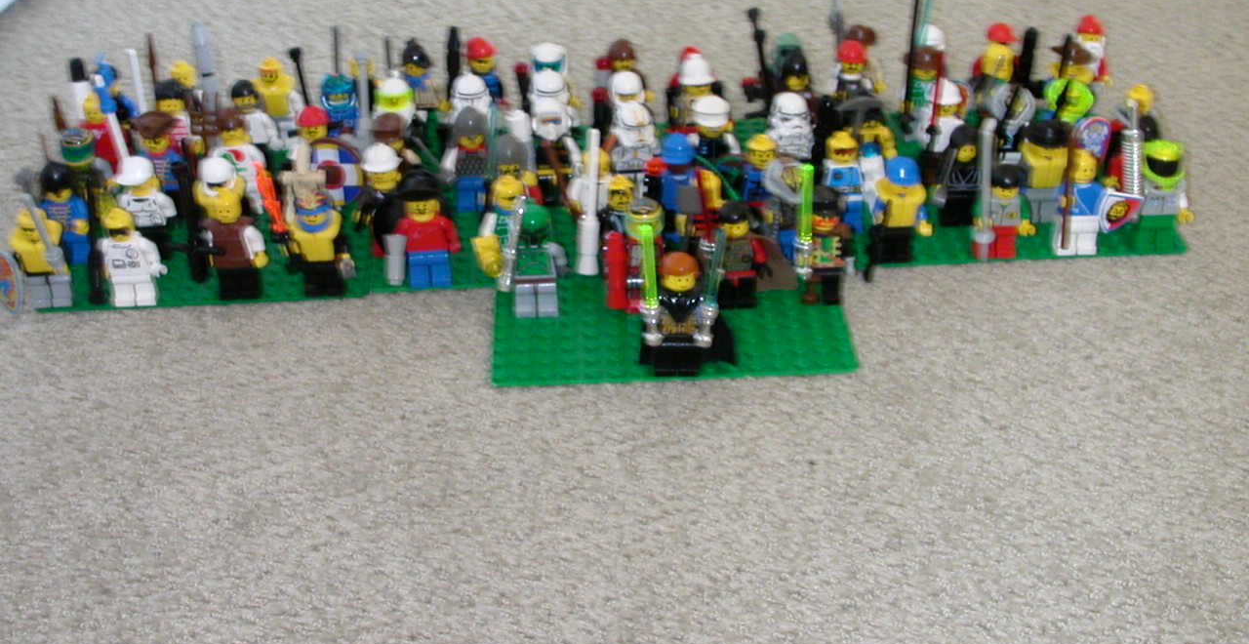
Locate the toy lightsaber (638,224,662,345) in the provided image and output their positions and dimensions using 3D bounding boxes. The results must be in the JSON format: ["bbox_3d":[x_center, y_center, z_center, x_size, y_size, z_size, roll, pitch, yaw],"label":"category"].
[{"bbox_3d":[0.009,-0.013,0.530,0.006,0.043,0.006,-4,20,1],"label":"toy lightsaber"}]

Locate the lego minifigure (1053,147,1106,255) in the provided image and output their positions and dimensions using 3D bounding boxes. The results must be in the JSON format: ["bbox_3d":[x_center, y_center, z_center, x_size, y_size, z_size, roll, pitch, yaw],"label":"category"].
[{"bbox_3d":[0.172,-0.044,0.588,0.025,0.040,0.015,-4,36,-3],"label":"lego minifigure"}]

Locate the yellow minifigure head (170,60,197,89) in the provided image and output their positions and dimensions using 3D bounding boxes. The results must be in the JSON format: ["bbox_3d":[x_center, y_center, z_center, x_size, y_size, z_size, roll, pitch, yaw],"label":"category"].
[{"bbox_3d":[-0.189,-0.107,0.669,0.010,0.011,0.010,-3,35,-1],"label":"yellow minifigure head"}]

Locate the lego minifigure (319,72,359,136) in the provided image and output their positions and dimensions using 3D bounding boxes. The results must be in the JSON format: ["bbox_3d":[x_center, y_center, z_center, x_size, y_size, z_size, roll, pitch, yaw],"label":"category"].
[{"bbox_3d":[-0.119,-0.084,0.654,0.024,0.043,0.015,-3,35,-1],"label":"lego minifigure"}]

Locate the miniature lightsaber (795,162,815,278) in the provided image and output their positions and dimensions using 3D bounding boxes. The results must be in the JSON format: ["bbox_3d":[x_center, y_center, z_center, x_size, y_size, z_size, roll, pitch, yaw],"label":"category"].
[{"bbox_3d":[0.064,-0.035,0.549,0.006,0.049,0.006,-3,36,-1],"label":"miniature lightsaber"}]

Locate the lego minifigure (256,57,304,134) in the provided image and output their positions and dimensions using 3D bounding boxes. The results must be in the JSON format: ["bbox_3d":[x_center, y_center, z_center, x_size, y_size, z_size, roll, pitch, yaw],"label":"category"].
[{"bbox_3d":[-0.149,-0.092,0.664,0.025,0.042,0.015,-3,36,-1],"label":"lego minifigure"}]

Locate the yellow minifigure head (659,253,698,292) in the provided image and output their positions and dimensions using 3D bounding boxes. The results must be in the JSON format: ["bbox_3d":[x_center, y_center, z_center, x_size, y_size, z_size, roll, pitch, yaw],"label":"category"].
[{"bbox_3d":[0.019,-0.017,0.525,0.012,0.012,0.012,-2,34,1],"label":"yellow minifigure head"}]

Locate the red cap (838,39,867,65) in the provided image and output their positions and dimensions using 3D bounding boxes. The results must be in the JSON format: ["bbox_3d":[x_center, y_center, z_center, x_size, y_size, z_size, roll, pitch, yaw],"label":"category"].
[{"bbox_3d":[0.099,-0.115,0.670,0.013,0.009,0.016,-5,34,-4],"label":"red cap"}]

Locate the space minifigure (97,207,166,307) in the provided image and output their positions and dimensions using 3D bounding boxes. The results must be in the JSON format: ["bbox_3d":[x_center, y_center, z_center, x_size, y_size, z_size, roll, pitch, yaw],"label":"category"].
[{"bbox_3d":[-0.184,-0.025,0.575,0.025,0.041,0.015,-3,35,-1],"label":"space minifigure"}]

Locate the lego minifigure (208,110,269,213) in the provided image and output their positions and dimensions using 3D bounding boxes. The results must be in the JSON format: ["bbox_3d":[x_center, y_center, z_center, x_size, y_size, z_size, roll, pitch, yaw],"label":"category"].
[{"bbox_3d":[-0.157,-0.066,0.631,0.025,0.043,0.015,-3,35,-1],"label":"lego minifigure"}]

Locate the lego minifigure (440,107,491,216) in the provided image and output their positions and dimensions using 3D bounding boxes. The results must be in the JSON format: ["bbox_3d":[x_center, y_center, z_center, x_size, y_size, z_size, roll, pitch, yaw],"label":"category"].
[{"bbox_3d":[-0.062,-0.066,0.635,0.025,0.043,0.016,-2,33,0],"label":"lego minifigure"}]

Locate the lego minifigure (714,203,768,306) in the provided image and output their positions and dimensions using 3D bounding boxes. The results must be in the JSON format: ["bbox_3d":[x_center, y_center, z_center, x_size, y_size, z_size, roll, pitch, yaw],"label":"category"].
[{"bbox_3d":[0.041,-0.023,0.566,0.025,0.042,0.016,-2,33,0],"label":"lego minifigure"}]

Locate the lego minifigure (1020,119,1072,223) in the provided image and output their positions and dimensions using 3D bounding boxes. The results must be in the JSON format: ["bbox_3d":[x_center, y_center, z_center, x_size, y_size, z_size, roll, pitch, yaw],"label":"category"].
[{"bbox_3d":[0.166,-0.059,0.612,0.024,0.042,0.016,-2,34,0],"label":"lego minifigure"}]

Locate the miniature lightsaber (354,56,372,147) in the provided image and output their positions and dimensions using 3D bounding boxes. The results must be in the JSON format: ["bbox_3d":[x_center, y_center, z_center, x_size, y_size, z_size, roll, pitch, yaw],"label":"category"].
[{"bbox_3d":[-0.111,-0.094,0.663,0.006,0.043,0.006,1,36,-3],"label":"miniature lightsaber"}]

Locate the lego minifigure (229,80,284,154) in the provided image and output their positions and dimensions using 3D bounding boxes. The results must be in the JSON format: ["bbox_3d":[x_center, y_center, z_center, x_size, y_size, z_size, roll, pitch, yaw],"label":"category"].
[{"bbox_3d":[-0.160,-0.082,0.666,0.024,0.042,0.015,-2,33,0],"label":"lego minifigure"}]

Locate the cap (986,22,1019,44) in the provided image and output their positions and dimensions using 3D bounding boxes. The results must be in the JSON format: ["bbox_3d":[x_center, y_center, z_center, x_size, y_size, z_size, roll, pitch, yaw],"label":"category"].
[{"bbox_3d":[0.167,-0.125,0.680,0.016,0.009,0.013,14,38,23],"label":"cap"}]

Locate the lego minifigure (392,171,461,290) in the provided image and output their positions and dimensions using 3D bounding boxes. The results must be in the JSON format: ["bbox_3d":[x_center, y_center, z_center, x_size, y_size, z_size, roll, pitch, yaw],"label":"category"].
[{"bbox_3d":[-0.074,-0.034,0.578,0.025,0.046,0.015,-3,35,-1],"label":"lego minifigure"}]

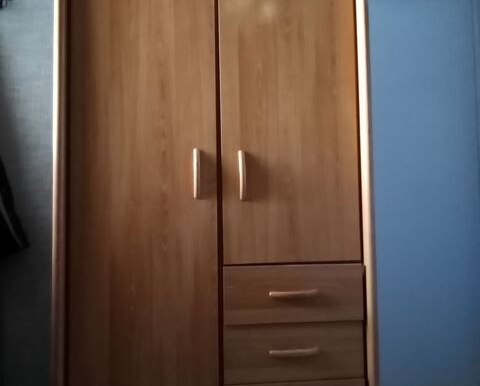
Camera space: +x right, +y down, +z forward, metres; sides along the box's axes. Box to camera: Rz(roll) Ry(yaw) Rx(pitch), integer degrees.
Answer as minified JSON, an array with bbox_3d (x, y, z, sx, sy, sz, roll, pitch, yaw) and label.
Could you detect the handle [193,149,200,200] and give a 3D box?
[{"bbox_3d":[-0.146,-0.065,1.629,0.024,0.175,0.032,-1,-3,-6],"label":"handle"}]

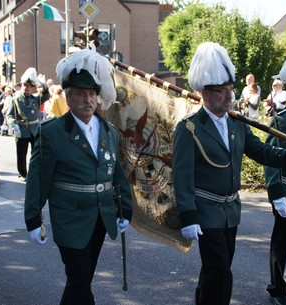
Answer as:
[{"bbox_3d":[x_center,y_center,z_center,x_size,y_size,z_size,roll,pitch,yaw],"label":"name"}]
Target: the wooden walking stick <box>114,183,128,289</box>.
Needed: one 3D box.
[{"bbox_3d":[-0.137,0.557,3.700,0.035,0.710,0.035,-9,14,-24],"label":"wooden walking stick"}]

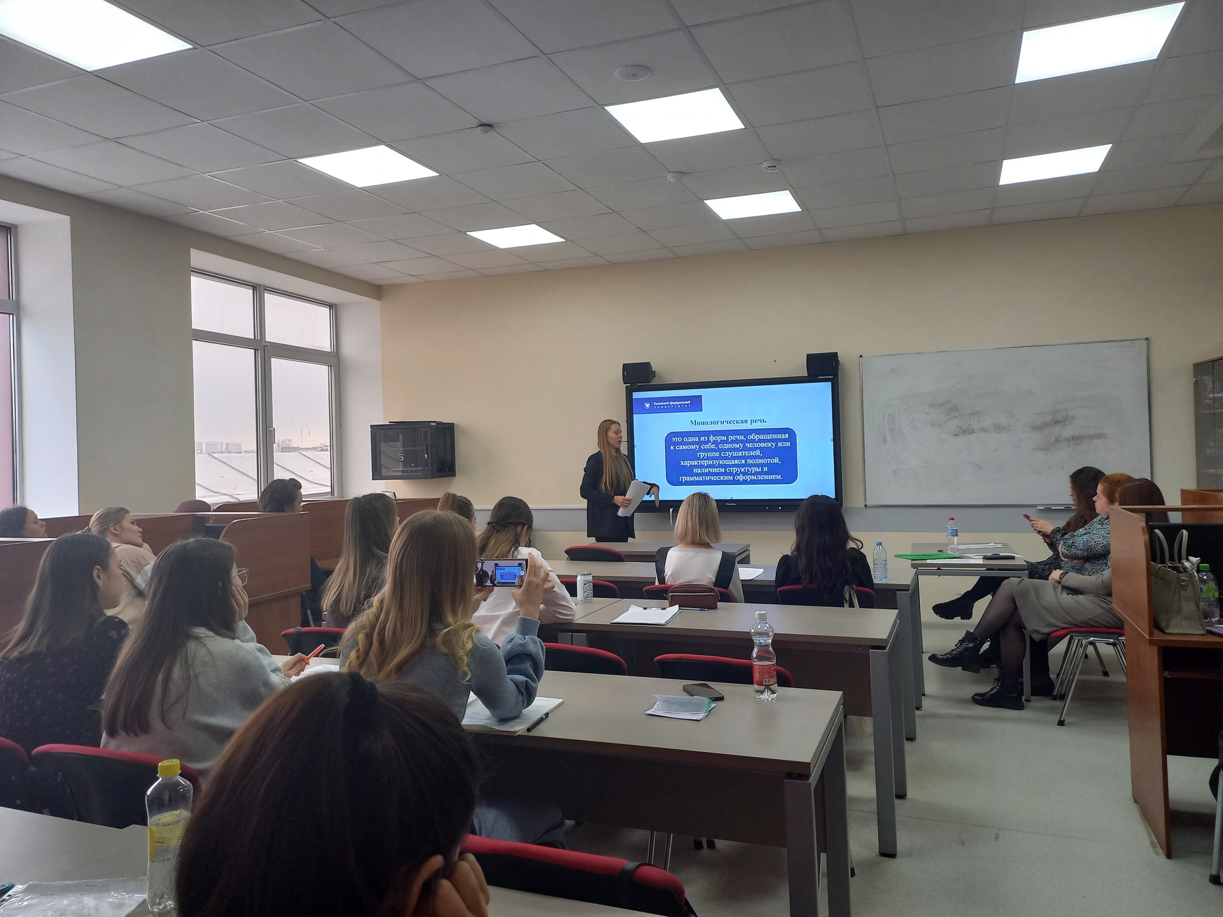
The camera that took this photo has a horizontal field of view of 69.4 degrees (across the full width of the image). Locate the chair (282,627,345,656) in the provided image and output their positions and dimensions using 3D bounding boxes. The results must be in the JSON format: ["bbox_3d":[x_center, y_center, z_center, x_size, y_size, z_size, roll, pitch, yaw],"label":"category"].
[{"bbox_3d":[-0.915,1.031,3.409,0.500,0.820,0.550,-2,0,22],"label":"chair"}]

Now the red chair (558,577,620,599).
[{"bbox_3d":[-0.073,1.004,4.716,0.520,0.820,0.560,-2,0,21],"label":"red chair"}]

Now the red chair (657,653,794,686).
[{"bbox_3d":[0.437,1.002,2.906,0.480,0.810,0.550,-2,0,21],"label":"red chair"}]

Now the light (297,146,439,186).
[{"bbox_3d":[-1.351,-1.647,4.978,0.580,0.040,0.580,-2,0,21],"label":"light"}]

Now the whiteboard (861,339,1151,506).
[{"bbox_3d":[2.926,-0.233,6.647,2.000,1.210,0.040,-2,0,18],"label":"whiteboard"}]

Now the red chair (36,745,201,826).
[{"bbox_3d":[-0.950,1.043,2.110,0.500,0.820,0.550,-2,0,22],"label":"red chair"}]

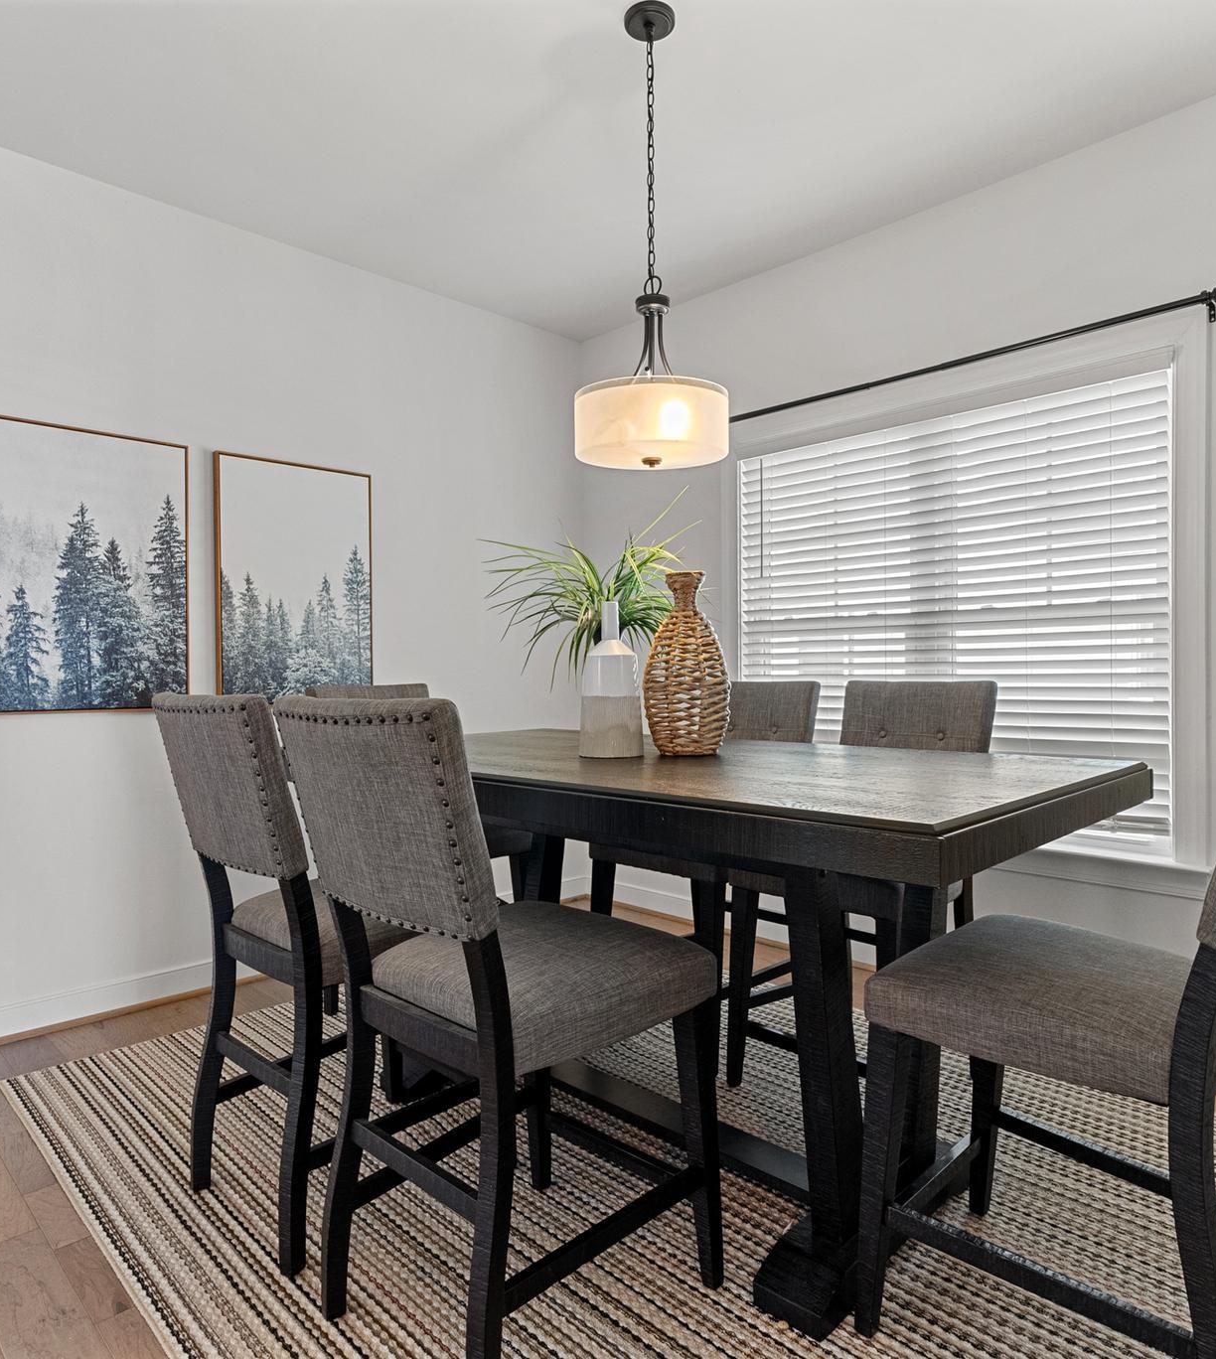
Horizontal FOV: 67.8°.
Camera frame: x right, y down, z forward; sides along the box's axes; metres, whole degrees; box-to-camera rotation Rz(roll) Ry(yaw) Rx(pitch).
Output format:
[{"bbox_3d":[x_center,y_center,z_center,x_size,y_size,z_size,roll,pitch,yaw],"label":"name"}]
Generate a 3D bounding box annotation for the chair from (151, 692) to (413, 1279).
[{"bbox_3d":[-0.565,0.564,1.964,0.630,1.065,0.490,-1,1,-44],"label":"chair"}]

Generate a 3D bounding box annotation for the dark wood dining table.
[{"bbox_3d":[0.099,0.632,2.131,1.855,0.908,1.006,0,1,44],"label":"dark wood dining table"}]

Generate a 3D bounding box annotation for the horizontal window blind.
[{"bbox_3d":[1.128,-0.222,3.253,0.055,1.418,1.592,-1,1,-44],"label":"horizontal window blind"}]

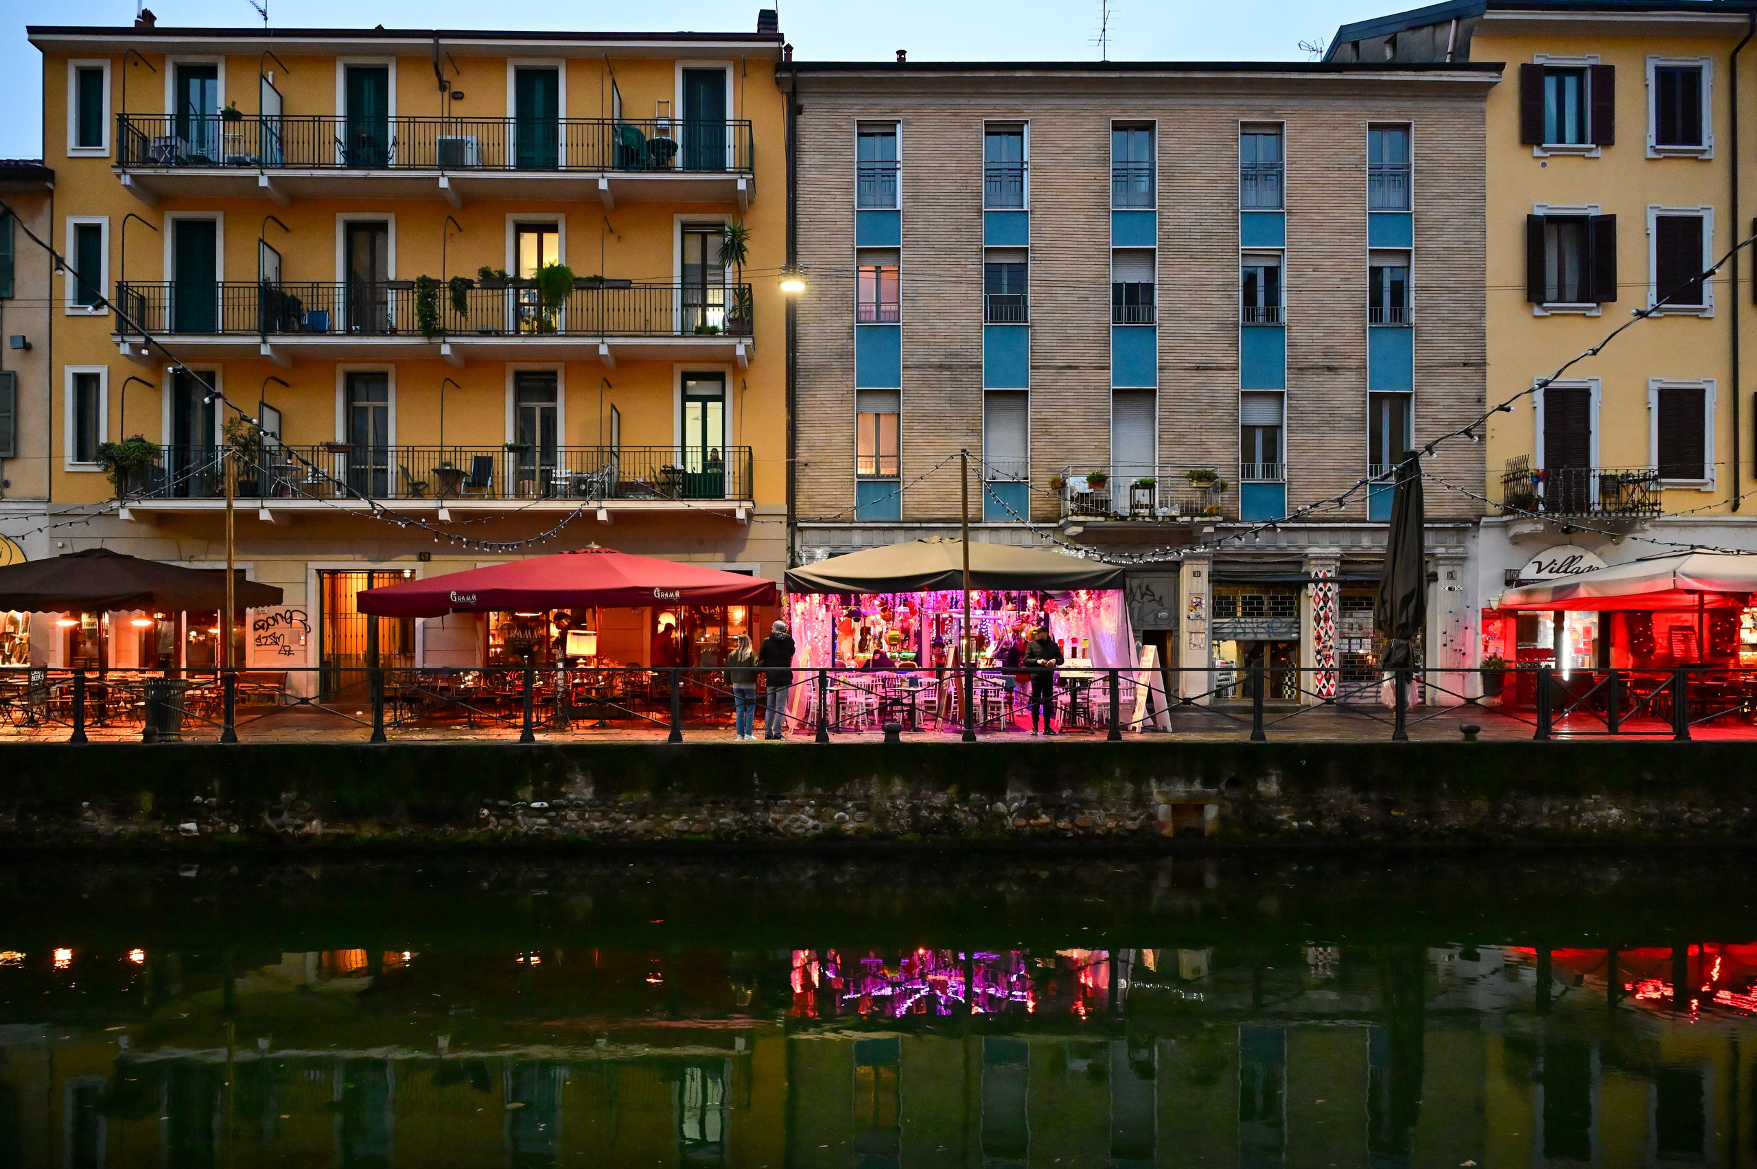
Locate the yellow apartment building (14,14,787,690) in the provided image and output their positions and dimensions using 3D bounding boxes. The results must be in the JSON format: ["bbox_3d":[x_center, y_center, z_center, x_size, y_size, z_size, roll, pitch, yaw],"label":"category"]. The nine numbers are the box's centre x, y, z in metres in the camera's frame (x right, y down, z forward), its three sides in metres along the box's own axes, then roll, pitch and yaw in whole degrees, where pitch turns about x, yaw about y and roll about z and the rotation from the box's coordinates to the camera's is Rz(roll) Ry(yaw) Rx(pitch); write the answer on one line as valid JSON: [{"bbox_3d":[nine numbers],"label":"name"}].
[{"bbox_3d":[-9.494,-4.415,28.644,15.100,13.800,12.000,0,-1,-1],"label":"yellow apartment building"}]

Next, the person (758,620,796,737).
[{"bbox_3d":[-1.499,1.417,17.387,0.560,1.783,0.400,0,-1,8],"label":"person"}]

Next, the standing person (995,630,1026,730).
[{"bbox_3d":[2.320,1.605,20.285,0.420,1.617,0.500,0,-1,20],"label":"standing person"}]

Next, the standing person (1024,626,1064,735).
[{"bbox_3d":[2.570,1.492,18.186,0.580,1.684,0.420,0,-1,7],"label":"standing person"}]

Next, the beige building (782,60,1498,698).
[{"bbox_3d":[5.068,-3.997,27.991,13.700,12.850,11.500,0,-1,0],"label":"beige building"}]

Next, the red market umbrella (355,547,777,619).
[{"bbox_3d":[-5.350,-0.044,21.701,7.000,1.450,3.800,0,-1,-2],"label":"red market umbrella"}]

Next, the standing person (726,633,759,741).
[{"bbox_3d":[-2.019,1.523,17.386,0.480,1.571,0.360,0,-1,5],"label":"standing person"}]

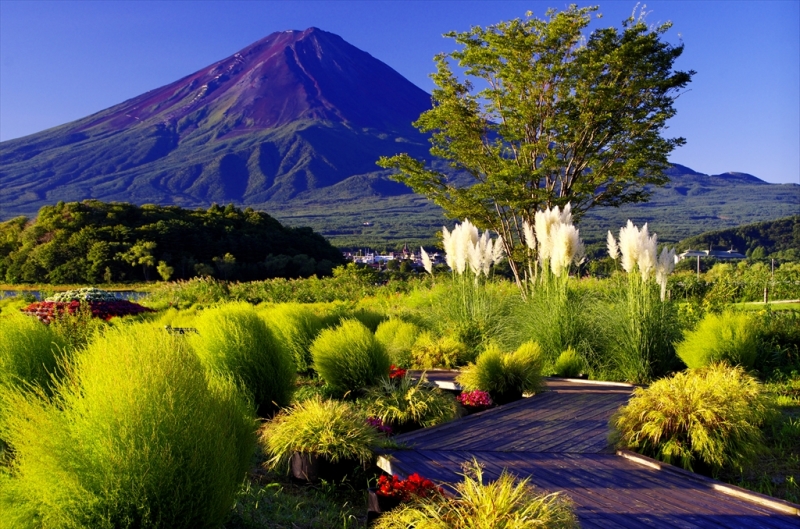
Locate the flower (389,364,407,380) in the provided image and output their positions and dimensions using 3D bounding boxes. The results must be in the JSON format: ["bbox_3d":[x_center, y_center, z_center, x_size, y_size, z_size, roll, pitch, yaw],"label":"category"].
[{"bbox_3d":[-0.033,1.420,21.000,0.240,0.220,0.230,0,-1,0],"label":"flower"}]

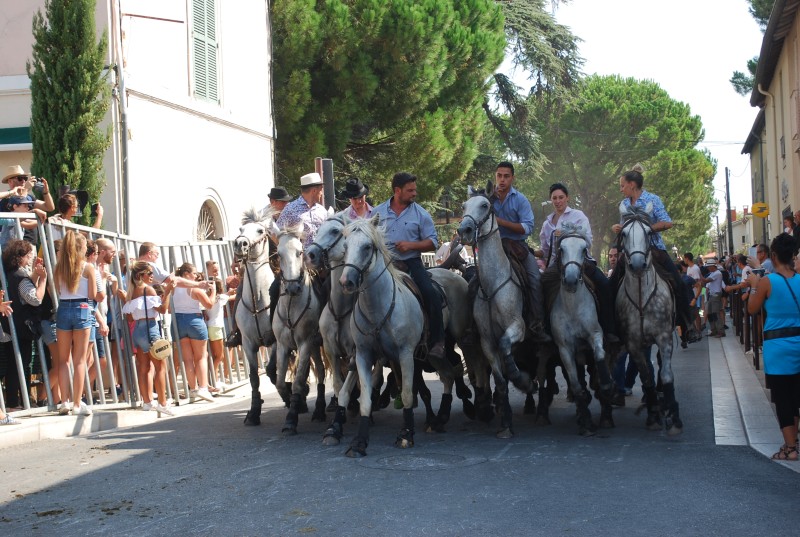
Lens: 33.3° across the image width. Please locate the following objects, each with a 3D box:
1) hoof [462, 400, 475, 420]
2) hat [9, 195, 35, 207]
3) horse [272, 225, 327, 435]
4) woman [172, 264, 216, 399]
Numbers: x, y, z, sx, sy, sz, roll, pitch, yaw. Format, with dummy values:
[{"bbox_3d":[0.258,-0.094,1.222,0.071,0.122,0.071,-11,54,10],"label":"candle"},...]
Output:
[{"bbox_3d":[0.610,1.265,11.900,0.115,0.150,0.140,-2,-1,18],"label":"hoof"},{"bbox_3d":[-3.706,-0.667,13.100,0.265,0.125,0.180,-2,-1,12],"label":"hat"},{"bbox_3d":[-0.840,0.546,12.500,0.560,1.840,2.200,-2,-1,12],"label":"horse"},{"bbox_3d":[-2.369,0.726,15.400,0.430,1.600,0.450,-2,-1,36],"label":"woman"}]

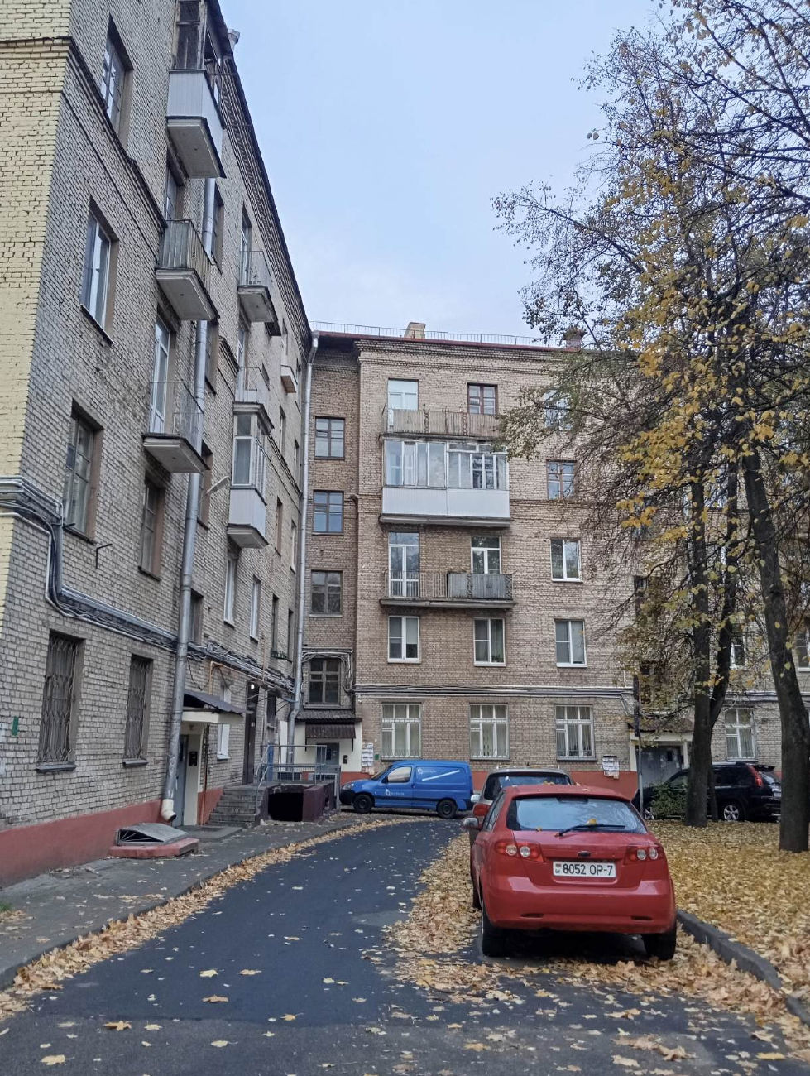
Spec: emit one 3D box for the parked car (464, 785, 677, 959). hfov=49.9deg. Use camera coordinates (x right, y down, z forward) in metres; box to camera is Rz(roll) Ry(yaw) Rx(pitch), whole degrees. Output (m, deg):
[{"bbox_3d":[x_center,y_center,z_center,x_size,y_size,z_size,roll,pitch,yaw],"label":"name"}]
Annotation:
[{"bbox_3d":[1.595,3.372,9.311,1.760,1.450,4.300,0,-14,2],"label":"parked car"}]

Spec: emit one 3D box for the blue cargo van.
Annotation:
[{"bbox_3d":[0.071,8.055,28.281,4.140,1.810,1.760,0,-14,9],"label":"blue cargo van"}]

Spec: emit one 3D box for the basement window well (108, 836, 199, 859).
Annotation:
[{"bbox_3d":[-4.091,5.036,14.236,1.080,0.220,1.200,0,-13,2],"label":"basement window well"}]

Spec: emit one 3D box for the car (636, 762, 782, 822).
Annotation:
[{"bbox_3d":[8.942,7.582,25.687,1.820,1.730,4.630,13,-22,-40],"label":"car"}]

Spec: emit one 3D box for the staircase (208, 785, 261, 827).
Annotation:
[{"bbox_3d":[-3.915,6.338,20.657,1.100,0.800,2.000,0,-13,2],"label":"staircase"}]

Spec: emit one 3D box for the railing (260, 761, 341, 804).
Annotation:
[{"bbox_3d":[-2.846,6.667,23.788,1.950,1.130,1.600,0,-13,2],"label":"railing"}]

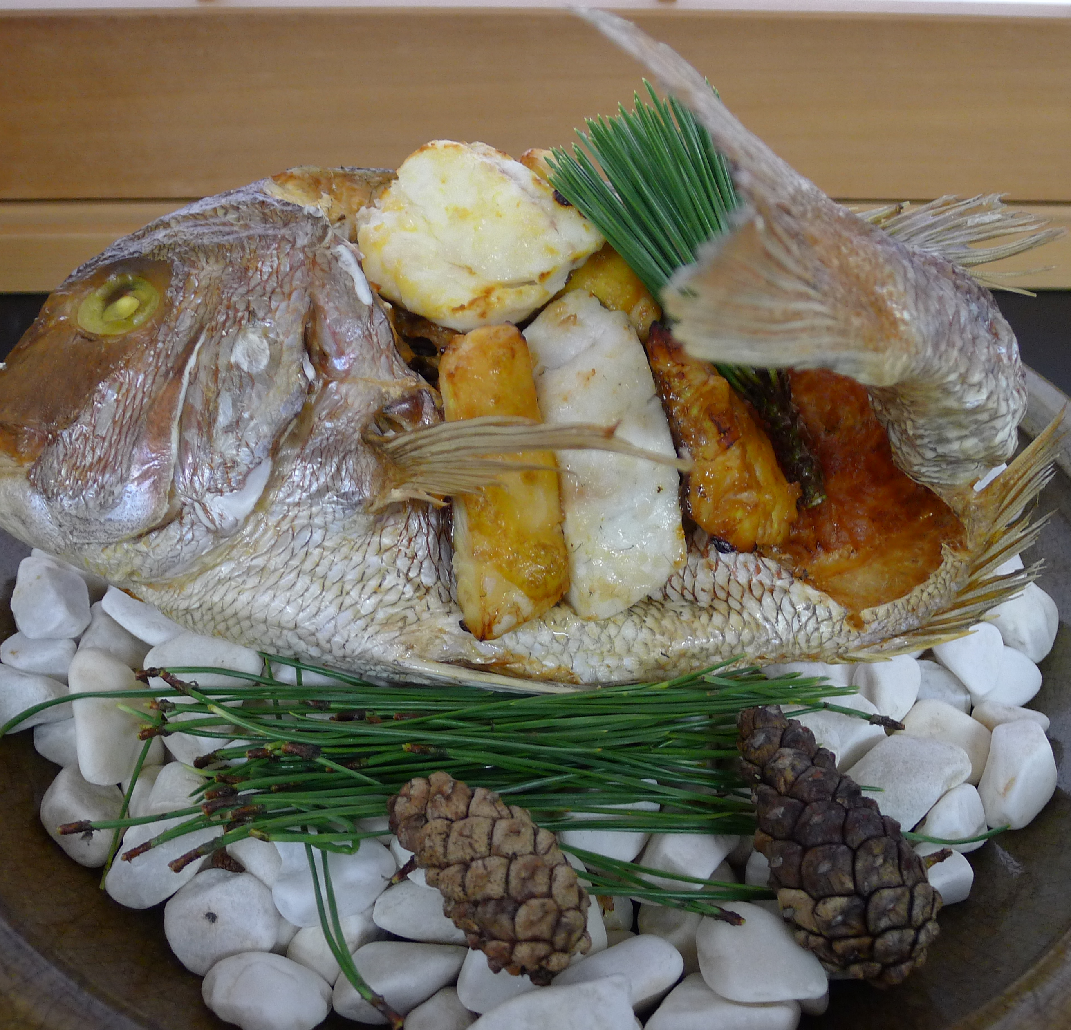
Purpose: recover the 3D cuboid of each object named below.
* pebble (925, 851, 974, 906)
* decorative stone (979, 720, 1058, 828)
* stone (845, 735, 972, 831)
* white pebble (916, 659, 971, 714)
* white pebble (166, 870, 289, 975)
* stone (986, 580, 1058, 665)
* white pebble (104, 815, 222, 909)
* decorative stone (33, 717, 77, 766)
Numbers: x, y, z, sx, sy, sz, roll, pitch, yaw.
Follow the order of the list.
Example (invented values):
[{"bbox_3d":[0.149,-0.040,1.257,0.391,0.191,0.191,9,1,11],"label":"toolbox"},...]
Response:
[{"bbox_3d":[0.085,0.076,0.217,0.015,0.012,0.012,2,40,0],"label":"pebble"},{"bbox_3d":[0.116,0.062,0.248,0.016,0.018,0.032,20,43,21],"label":"decorative stone"},{"bbox_3d":[0.080,0.058,0.224,0.034,0.013,0.022,-15,42,-19],"label":"stone"},{"bbox_3d":[0.108,0.046,0.272,0.017,0.013,0.020,20,43,21],"label":"white pebble"},{"bbox_3d":[-0.064,0.084,0.214,0.026,0.016,0.021,16,41,16],"label":"white pebble"},{"bbox_3d":[0.134,0.030,0.288,0.021,0.023,0.025,16,42,17],"label":"stone"},{"bbox_3d":[-0.081,0.075,0.224,0.016,0.013,0.026,33,49,32],"label":"white pebble"},{"bbox_3d":[-0.118,0.056,0.256,0.017,0.011,0.013,31,48,30],"label":"decorative stone"}]

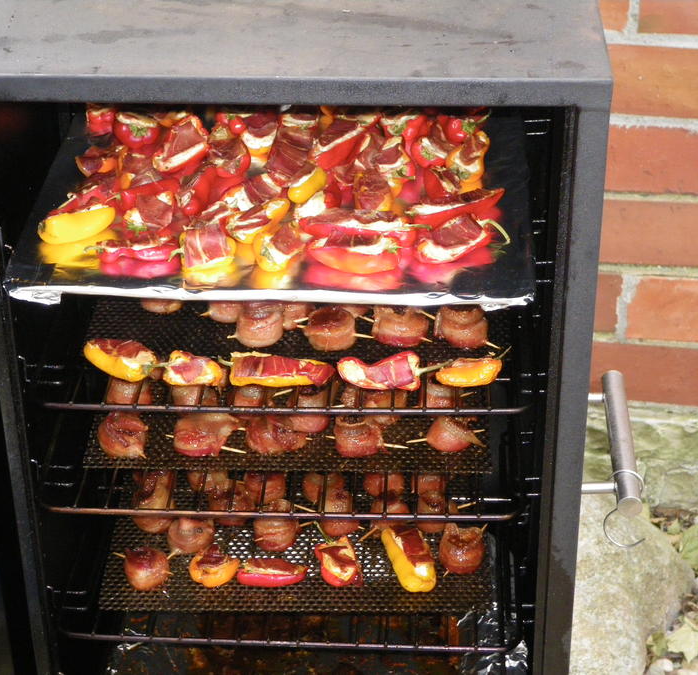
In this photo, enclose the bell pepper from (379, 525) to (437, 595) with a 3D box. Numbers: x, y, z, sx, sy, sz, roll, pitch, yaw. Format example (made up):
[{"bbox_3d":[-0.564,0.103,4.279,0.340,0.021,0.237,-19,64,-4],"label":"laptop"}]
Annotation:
[{"bbox_3d":[0.050,0.183,1.422,0.039,0.029,0.075,-8,32,-11],"label":"bell pepper"}]

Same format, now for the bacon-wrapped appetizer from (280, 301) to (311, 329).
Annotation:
[{"bbox_3d":[-0.037,-0.021,1.334,0.032,0.028,0.033,1,32,3],"label":"bacon-wrapped appetizer"}]

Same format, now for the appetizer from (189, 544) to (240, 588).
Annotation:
[{"bbox_3d":[-0.110,0.186,1.397,0.040,0.028,0.031,1,32,3],"label":"appetizer"}]

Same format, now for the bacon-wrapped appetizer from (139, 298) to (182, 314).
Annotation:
[{"bbox_3d":[-0.148,-0.035,1.358,0.033,0.028,0.033,1,32,3],"label":"bacon-wrapped appetizer"}]

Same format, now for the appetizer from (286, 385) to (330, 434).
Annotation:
[{"bbox_3d":[-0.032,0.057,1.355,0.035,0.033,0.034,1,32,3],"label":"appetizer"}]

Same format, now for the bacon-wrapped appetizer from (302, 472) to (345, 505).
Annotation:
[{"bbox_3d":[-0.022,0.128,1.487,0.037,0.029,0.031,1,32,3],"label":"bacon-wrapped appetizer"}]

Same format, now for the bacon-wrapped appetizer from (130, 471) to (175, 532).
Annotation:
[{"bbox_3d":[-0.169,0.146,1.480,0.035,0.038,0.047,1,32,3],"label":"bacon-wrapped appetizer"}]

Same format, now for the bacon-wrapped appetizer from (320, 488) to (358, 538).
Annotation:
[{"bbox_3d":[-0.010,0.145,1.427,0.034,0.036,0.034,1,33,3],"label":"bacon-wrapped appetizer"}]

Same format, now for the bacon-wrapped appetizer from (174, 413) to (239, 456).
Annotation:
[{"bbox_3d":[-0.109,0.072,1.309,0.050,0.034,0.038,1,33,3],"label":"bacon-wrapped appetizer"}]

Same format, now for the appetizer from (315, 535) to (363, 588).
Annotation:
[{"bbox_3d":[-0.008,0.186,1.422,0.037,0.026,0.047,-4,32,-6],"label":"appetizer"}]

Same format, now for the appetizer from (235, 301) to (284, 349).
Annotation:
[{"bbox_3d":[-0.065,-0.010,1.260,0.034,0.034,0.034,1,33,3],"label":"appetizer"}]

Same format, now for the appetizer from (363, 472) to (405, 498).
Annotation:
[{"bbox_3d":[0.032,0.126,1.516,0.036,0.030,0.036,1,32,3],"label":"appetizer"}]

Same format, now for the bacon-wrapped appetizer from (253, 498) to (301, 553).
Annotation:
[{"bbox_3d":[-0.059,0.154,1.410,0.038,0.041,0.037,1,33,3],"label":"bacon-wrapped appetizer"}]

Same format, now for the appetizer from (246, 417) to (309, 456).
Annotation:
[{"bbox_3d":[-0.055,0.074,1.305,0.048,0.034,0.038,1,33,3],"label":"appetizer"}]

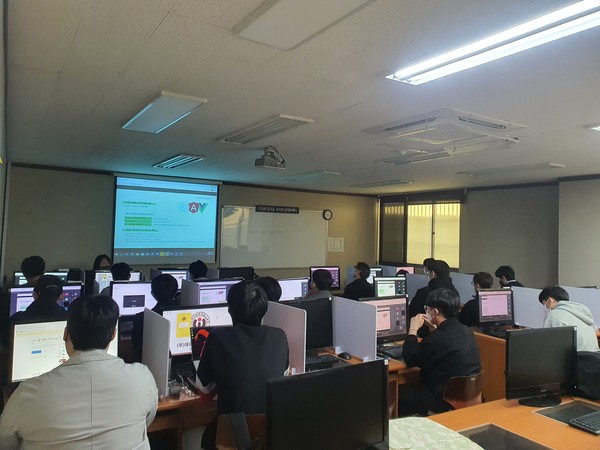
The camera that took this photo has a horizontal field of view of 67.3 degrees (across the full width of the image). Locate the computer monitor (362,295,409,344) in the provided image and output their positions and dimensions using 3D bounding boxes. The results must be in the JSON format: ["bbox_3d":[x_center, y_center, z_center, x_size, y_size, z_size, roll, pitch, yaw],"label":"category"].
[{"bbox_3d":[0.620,0.756,3.460,0.510,0.395,0.190,2,-1,-30],"label":"computer monitor"}]

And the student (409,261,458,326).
[{"bbox_3d":[1.357,1.033,4.821,0.520,1.350,0.720,2,-1,-26],"label":"student"}]

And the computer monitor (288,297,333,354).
[{"bbox_3d":[0.013,0.747,3.302,0.515,0.420,0.190,2,-1,-32],"label":"computer monitor"}]

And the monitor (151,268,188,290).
[{"bbox_3d":[-1.499,0.737,5.558,0.510,0.395,0.190,2,-1,-30],"label":"monitor"}]

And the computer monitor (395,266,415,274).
[{"bbox_3d":[1.711,0.902,7.519,0.540,0.410,0.200,2,-1,-33],"label":"computer monitor"}]

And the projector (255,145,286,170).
[{"bbox_3d":[-0.309,-0.682,4.629,0.280,0.230,0.250,2,-1,-32],"label":"projector"}]

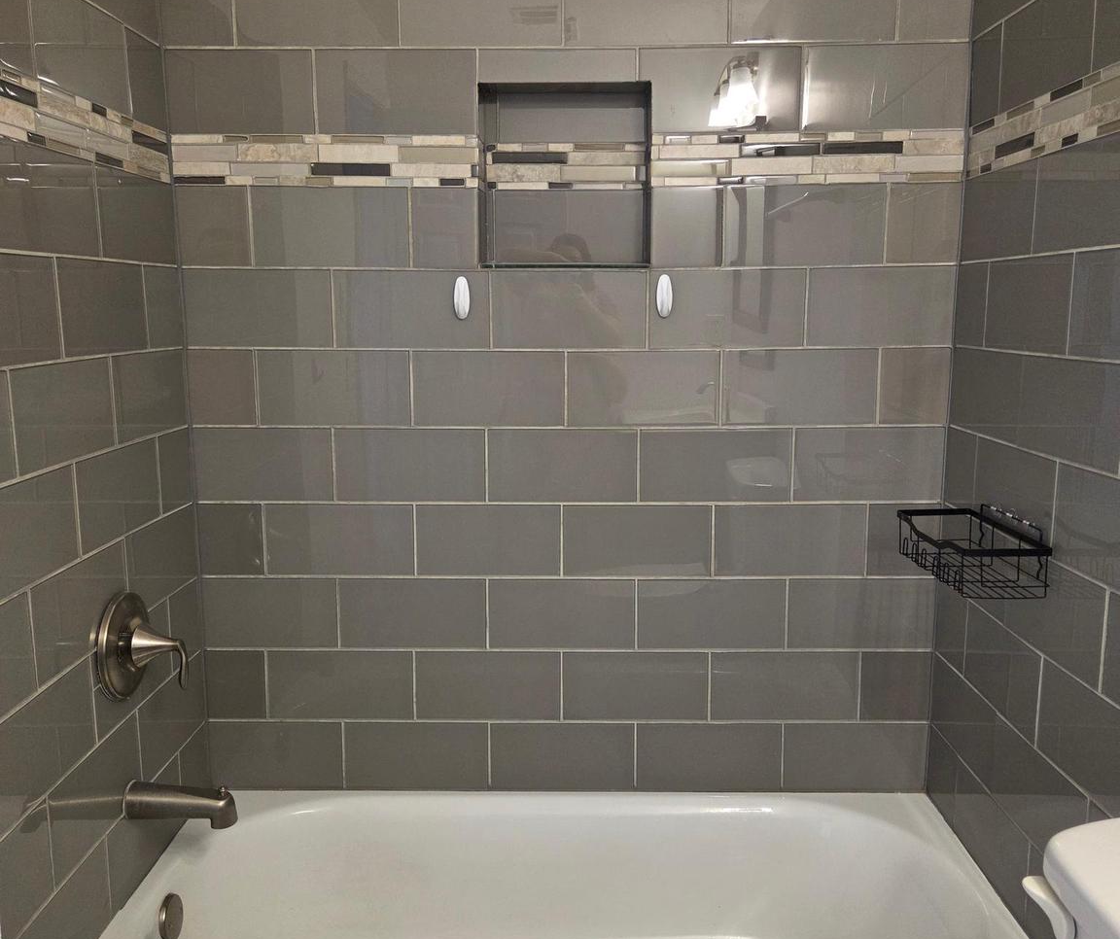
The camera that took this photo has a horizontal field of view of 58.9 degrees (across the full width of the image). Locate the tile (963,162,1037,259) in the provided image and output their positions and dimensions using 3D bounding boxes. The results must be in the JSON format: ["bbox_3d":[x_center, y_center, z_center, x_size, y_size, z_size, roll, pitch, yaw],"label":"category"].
[{"bbox_3d":[0.766,-0.445,1.736,0.009,0.149,0.296,0,9,1],"label":"tile"}]

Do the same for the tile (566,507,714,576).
[{"bbox_3d":[0.160,0.143,2.007,0.302,0.150,0.010,0,9,1],"label":"tile"}]

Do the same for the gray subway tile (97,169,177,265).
[{"bbox_3d":[-0.750,-0.442,1.760,0.010,0.154,0.306,0,9,1],"label":"gray subway tile"}]

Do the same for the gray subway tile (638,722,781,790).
[{"bbox_3d":[0.312,0.603,2.085,0.303,0.152,0.010,0,9,1],"label":"gray subway tile"}]

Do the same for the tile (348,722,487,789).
[{"bbox_3d":[-0.300,0.603,2.090,0.303,0.153,0.009,0,9,1],"label":"tile"}]

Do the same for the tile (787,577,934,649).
[{"bbox_3d":[0.615,0.295,2.028,0.301,0.152,0.010,0,9,1],"label":"tile"}]

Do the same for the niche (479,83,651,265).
[{"bbox_3d":[0.011,-0.568,1.945,0.328,0.340,0.105,0,9,1],"label":"niche"}]

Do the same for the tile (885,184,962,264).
[{"bbox_3d":[0.698,-0.471,1.905,0.139,0.152,0.010,0,9,1],"label":"tile"}]

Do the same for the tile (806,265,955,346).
[{"bbox_3d":[0.621,-0.315,1.927,0.283,0.152,0.009,0,9,1],"label":"tile"}]

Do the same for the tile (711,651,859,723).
[{"bbox_3d":[0.464,0.448,2.050,0.302,0.151,0.010,0,10,1],"label":"tile"}]

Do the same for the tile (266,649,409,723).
[{"bbox_3d":[-0.454,0.450,2.068,0.303,0.152,0.009,0,9,1],"label":"tile"}]

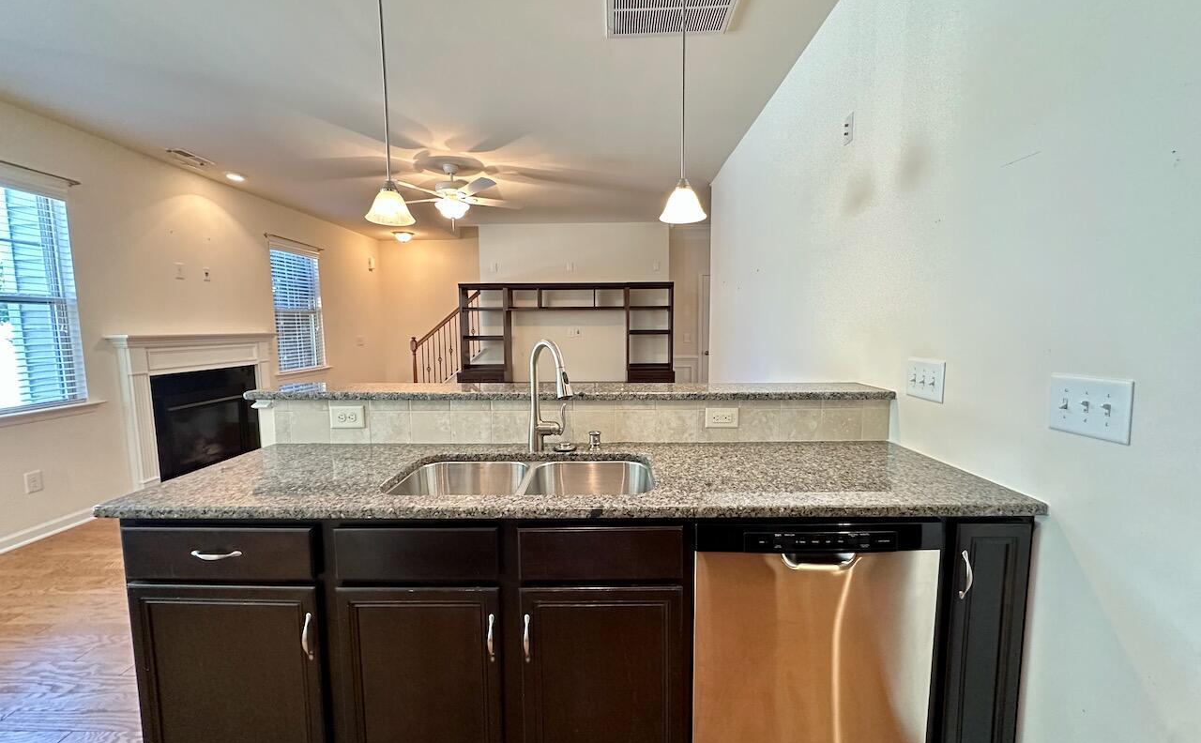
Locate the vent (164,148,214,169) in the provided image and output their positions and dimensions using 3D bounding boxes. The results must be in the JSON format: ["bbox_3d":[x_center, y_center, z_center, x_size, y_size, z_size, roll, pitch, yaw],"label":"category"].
[{"bbox_3d":[-3.464,-1.777,4.059,0.218,0.025,0.396,0,5,1],"label":"vent"}]

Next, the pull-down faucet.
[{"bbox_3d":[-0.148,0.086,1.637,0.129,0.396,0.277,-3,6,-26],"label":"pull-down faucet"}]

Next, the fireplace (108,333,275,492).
[{"bbox_3d":[-3.588,0.316,4.455,0.198,1.298,1.584,0,5,1],"label":"fireplace"}]

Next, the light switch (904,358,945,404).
[{"bbox_3d":[1.053,0.027,1.589,0.016,0.124,0.176,0,5,1],"label":"light switch"}]

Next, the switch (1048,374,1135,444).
[{"bbox_3d":[1.039,0.077,1.045,0.016,0.124,0.174,0,5,1],"label":"switch"}]

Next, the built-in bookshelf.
[{"bbox_3d":[-0.441,-0.220,6.594,2.841,1.913,0.475,0,5,1],"label":"built-in bookshelf"}]

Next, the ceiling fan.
[{"bbox_3d":[-1.336,-1.599,4.361,1.247,0.475,1.247,0,5,1],"label":"ceiling fan"}]

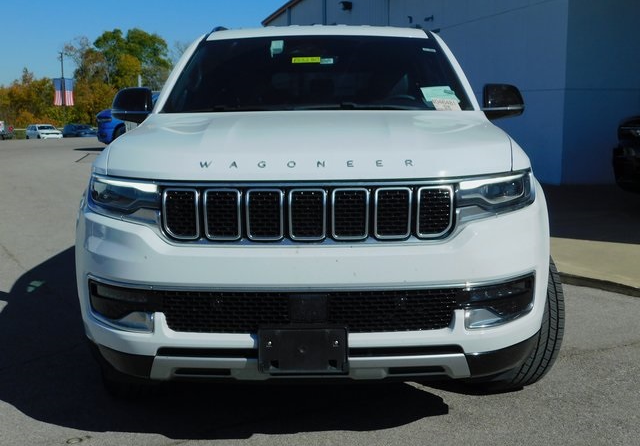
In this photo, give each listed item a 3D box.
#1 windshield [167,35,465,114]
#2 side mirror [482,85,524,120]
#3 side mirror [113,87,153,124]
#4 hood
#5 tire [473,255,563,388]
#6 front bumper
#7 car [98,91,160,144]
[{"bbox_3d":[-0.031,-0.858,4.677,1.640,0.490,0.800,0,7,1],"label":"windshield"},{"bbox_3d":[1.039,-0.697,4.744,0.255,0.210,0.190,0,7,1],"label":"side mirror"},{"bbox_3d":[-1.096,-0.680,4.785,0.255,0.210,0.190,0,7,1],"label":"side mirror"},{"bbox_3d":[-0.048,-0.355,3.618,1.680,0.270,1.330,0,7,1],"label":"hood"},{"bbox_3d":[0.812,0.368,3.915,0.275,0.800,0.800,-3,8,-19],"label":"tire"},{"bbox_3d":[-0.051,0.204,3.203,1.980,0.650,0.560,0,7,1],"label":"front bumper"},{"bbox_3d":[-3.710,-3.050,24.700,5.200,1.830,1.980,-3,8,-21],"label":"car"}]

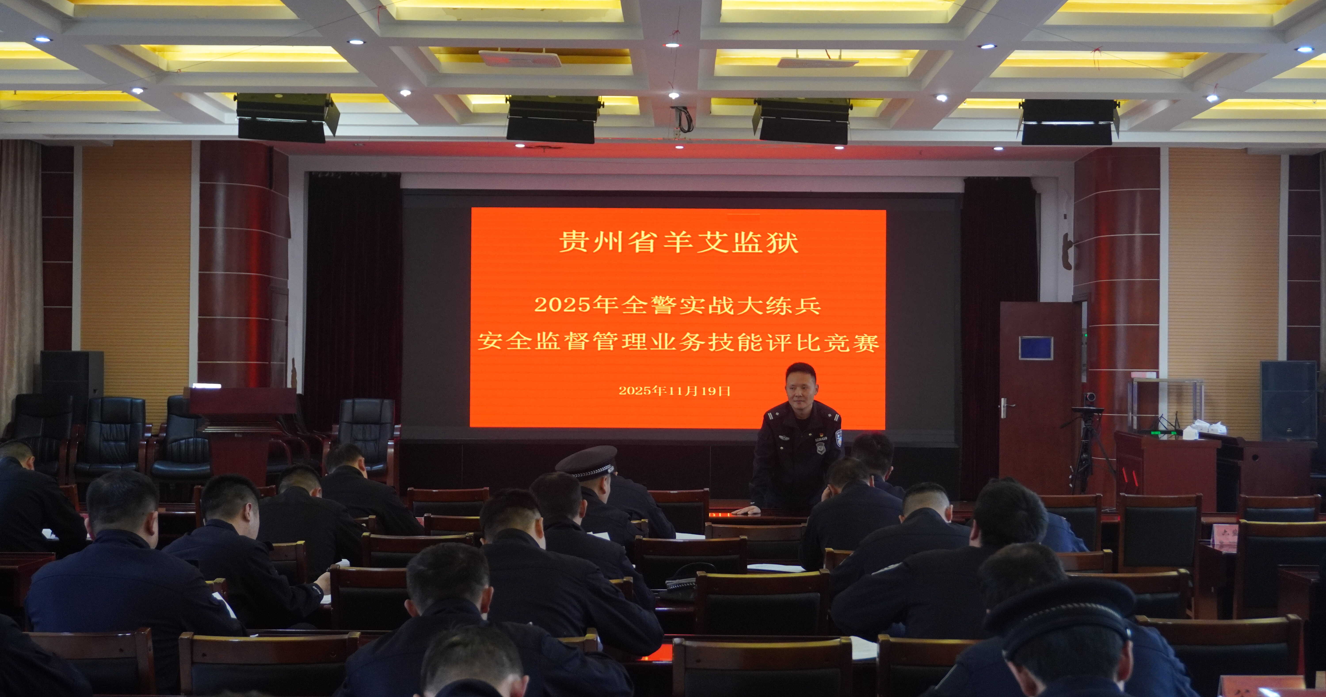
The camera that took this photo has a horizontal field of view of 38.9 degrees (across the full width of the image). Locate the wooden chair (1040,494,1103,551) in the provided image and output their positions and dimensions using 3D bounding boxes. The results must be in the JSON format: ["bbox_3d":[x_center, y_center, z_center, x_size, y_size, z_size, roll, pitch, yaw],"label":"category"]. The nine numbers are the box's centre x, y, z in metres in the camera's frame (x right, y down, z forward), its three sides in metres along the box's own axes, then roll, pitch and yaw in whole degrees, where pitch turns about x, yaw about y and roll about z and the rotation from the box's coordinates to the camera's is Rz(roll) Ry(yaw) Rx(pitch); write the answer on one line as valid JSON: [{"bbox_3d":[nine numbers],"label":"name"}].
[{"bbox_3d":[2.151,1.251,10.376,0.450,0.920,0.530,0,-1,1],"label":"wooden chair"}]

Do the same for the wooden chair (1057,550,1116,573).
[{"bbox_3d":[1.436,1.201,7.146,0.450,0.920,0.530,0,-1,1],"label":"wooden chair"}]

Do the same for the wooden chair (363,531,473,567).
[{"bbox_3d":[-0.961,1.182,7.578,0.450,0.920,0.530,0,-1,-1],"label":"wooden chair"}]

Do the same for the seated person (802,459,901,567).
[{"bbox_3d":[0.735,1.029,7.150,0.520,1.230,0.720,1,-1,1],"label":"seated person"}]

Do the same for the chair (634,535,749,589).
[{"bbox_3d":[0.114,1.241,7.843,0.450,0.950,0.550,1,-1,1],"label":"chair"}]

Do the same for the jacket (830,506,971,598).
[{"bbox_3d":[0.840,0.849,6.200,0.600,0.647,0.500,1,-1,-2],"label":"jacket"}]

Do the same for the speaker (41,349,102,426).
[{"bbox_3d":[-5.218,0.376,16.600,0.450,0.710,0.420,0,-1,8],"label":"speaker"}]

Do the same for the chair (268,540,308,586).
[{"bbox_3d":[-1.625,1.223,7.610,0.450,0.950,0.550,1,-1,1],"label":"chair"}]

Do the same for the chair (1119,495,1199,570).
[{"bbox_3d":[2.629,1.242,10.140,0.450,0.915,0.520,1,-1,1],"label":"chair"}]

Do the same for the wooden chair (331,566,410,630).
[{"bbox_3d":[-0.903,1.218,6.634,0.450,0.950,0.550,1,-1,1],"label":"wooden chair"}]

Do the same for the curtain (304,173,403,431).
[{"bbox_3d":[-2.836,-0.166,17.200,0.892,2.875,0.150,1,-1,1],"label":"curtain"}]

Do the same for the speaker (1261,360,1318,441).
[{"bbox_3d":[5.268,0.445,15.800,0.450,0.710,0.450,0,-1,19],"label":"speaker"}]

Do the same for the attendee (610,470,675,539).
[{"bbox_3d":[-0.188,1.120,8.850,0.530,1.210,0.800,1,-1,1],"label":"attendee"}]

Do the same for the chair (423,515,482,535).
[{"bbox_3d":[-0.849,1.203,8.645,0.450,0.920,0.530,0,-1,1],"label":"chair"}]

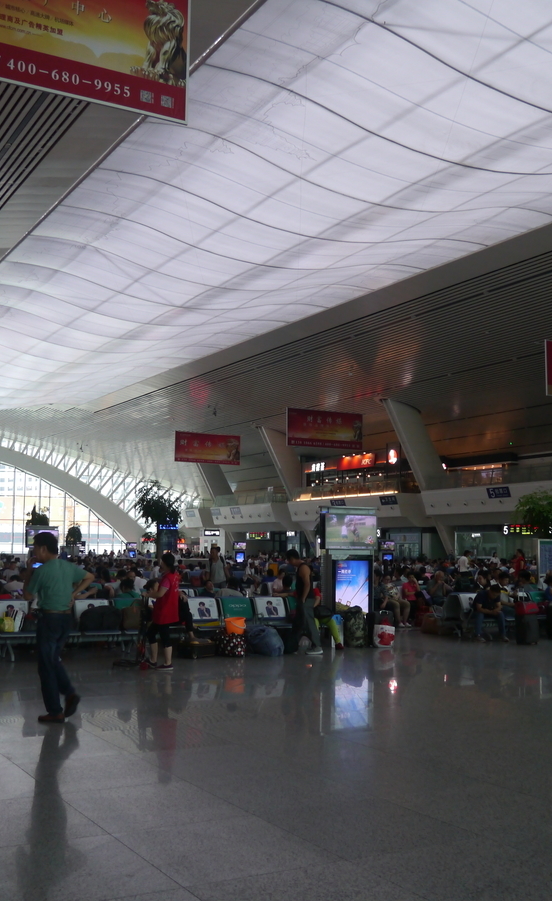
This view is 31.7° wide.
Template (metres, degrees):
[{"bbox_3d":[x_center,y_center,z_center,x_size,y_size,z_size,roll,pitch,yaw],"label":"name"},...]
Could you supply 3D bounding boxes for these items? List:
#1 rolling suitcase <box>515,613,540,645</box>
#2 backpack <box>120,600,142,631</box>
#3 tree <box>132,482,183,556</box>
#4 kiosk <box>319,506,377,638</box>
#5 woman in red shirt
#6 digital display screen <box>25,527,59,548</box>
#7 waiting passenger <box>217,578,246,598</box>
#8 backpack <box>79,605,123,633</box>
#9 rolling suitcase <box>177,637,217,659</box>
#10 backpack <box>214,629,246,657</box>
[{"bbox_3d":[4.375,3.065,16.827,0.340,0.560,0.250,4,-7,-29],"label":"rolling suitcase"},{"bbox_3d":[-2.166,2.475,14.656,0.310,0.460,0.220,4,-7,-29],"label":"backpack"},{"bbox_3d":[-3.301,2.588,26.935,1.400,3.500,1.400,4,-7,-29],"label":"tree"},{"bbox_3d":[1.246,2.152,16.743,1.020,2.310,0.330,4,-7,-29],"label":"kiosk"},{"bbox_3d":[-1.563,2.198,13.399,0.500,1.580,0.460,-2,-6,25],"label":"woman in red shirt"},{"bbox_3d":[-7.754,2.894,32.115,1.050,0.640,0.170,4,-7,-29],"label":"digital display screen"},{"bbox_3d":[-0.776,2.803,17.214,0.520,1.160,0.720,4,-7,-29],"label":"waiting passenger"},{"bbox_3d":[-2.552,2.451,14.206,0.560,0.370,0.340,4,-7,-29],"label":"backpack"},{"bbox_3d":[-1.112,2.965,14.577,0.550,0.220,0.420,4,-7,-35],"label":"rolling suitcase"},{"bbox_3d":[-0.704,2.941,14.965,0.420,0.420,0.260,4,-7,-29],"label":"backpack"}]

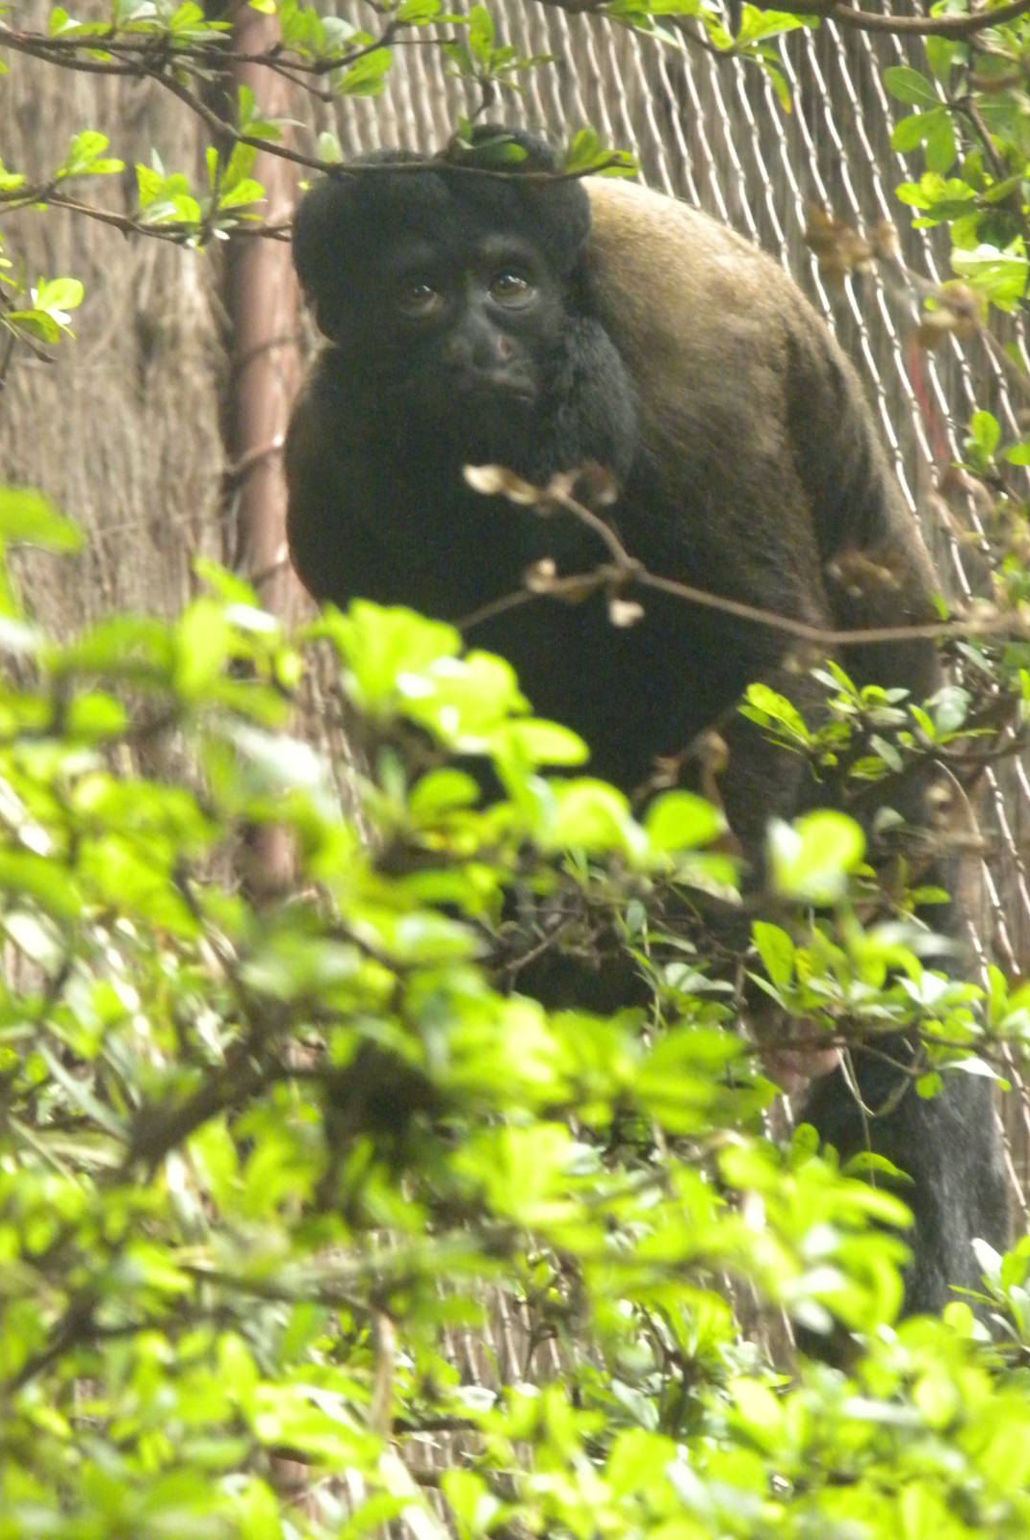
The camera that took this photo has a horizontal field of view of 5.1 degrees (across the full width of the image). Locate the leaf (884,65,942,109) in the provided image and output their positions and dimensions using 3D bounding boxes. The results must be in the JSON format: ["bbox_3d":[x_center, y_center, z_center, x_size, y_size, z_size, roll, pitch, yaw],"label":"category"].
[{"bbox_3d":[0.148,-0.254,4.300,0.026,0.013,0.005,26,4,0],"label":"leaf"}]

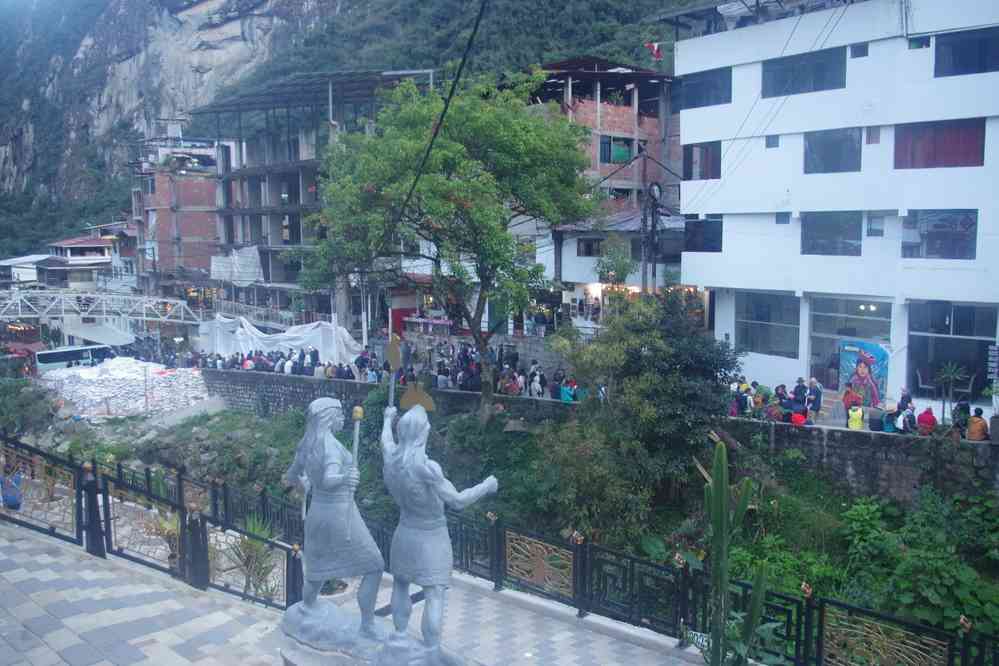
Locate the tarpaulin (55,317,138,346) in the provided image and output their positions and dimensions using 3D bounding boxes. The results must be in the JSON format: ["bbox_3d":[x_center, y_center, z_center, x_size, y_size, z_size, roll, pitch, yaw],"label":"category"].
[{"bbox_3d":[-41.696,-0.155,89.000,7.300,2.700,4.500,3,7,25],"label":"tarpaulin"}]

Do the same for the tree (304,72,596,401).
[{"bbox_3d":[-1.994,-3.642,35.000,11.000,13.000,9.500,0,6,0],"label":"tree"}]

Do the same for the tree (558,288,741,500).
[{"bbox_3d":[4.447,1.882,25.500,4.900,6.000,4.600,0,6,0],"label":"tree"}]

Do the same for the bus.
[{"bbox_3d":[-42.490,2.899,86.000,8.000,2.950,2.350,-2,5,27],"label":"bus"}]

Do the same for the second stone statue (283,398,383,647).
[{"bbox_3d":[-1.505,1.727,7.800,0.850,2.200,0.750,-2,7,-15],"label":"second stone statue"}]

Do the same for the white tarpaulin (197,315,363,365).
[{"bbox_3d":[-12.444,0.474,48.000,2.500,2.700,14.500,-6,9,-42],"label":"white tarpaulin"}]

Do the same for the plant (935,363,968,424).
[{"bbox_3d":[13.136,1.773,25.000,0.900,1.750,0.850,0,6,0],"label":"plant"}]

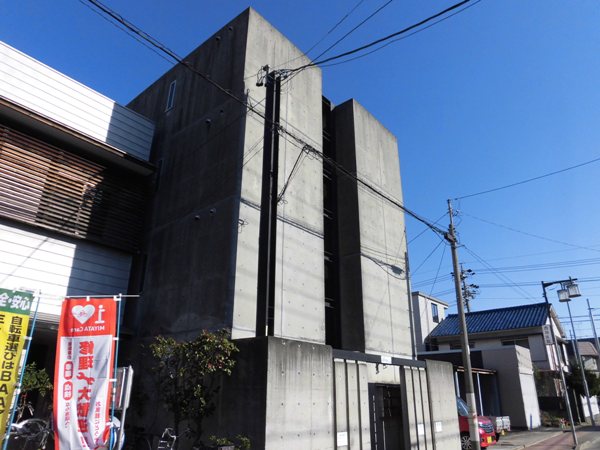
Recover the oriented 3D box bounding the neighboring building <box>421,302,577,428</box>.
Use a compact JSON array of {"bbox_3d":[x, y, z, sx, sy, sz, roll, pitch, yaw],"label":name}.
[{"bbox_3d":[13.064,9.256,29.082,7.800,7.900,14.800,-17,-28,37],"label":"neighboring building"}]

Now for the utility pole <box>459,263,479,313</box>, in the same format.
[{"bbox_3d":[15.951,10.107,38.511,1.700,13.388,1.700,-17,-28,37],"label":"utility pole"}]

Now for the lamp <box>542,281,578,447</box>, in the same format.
[{"bbox_3d":[9.456,4.510,14.239,1.270,5.600,0.440,-17,-28,37],"label":"lamp"}]

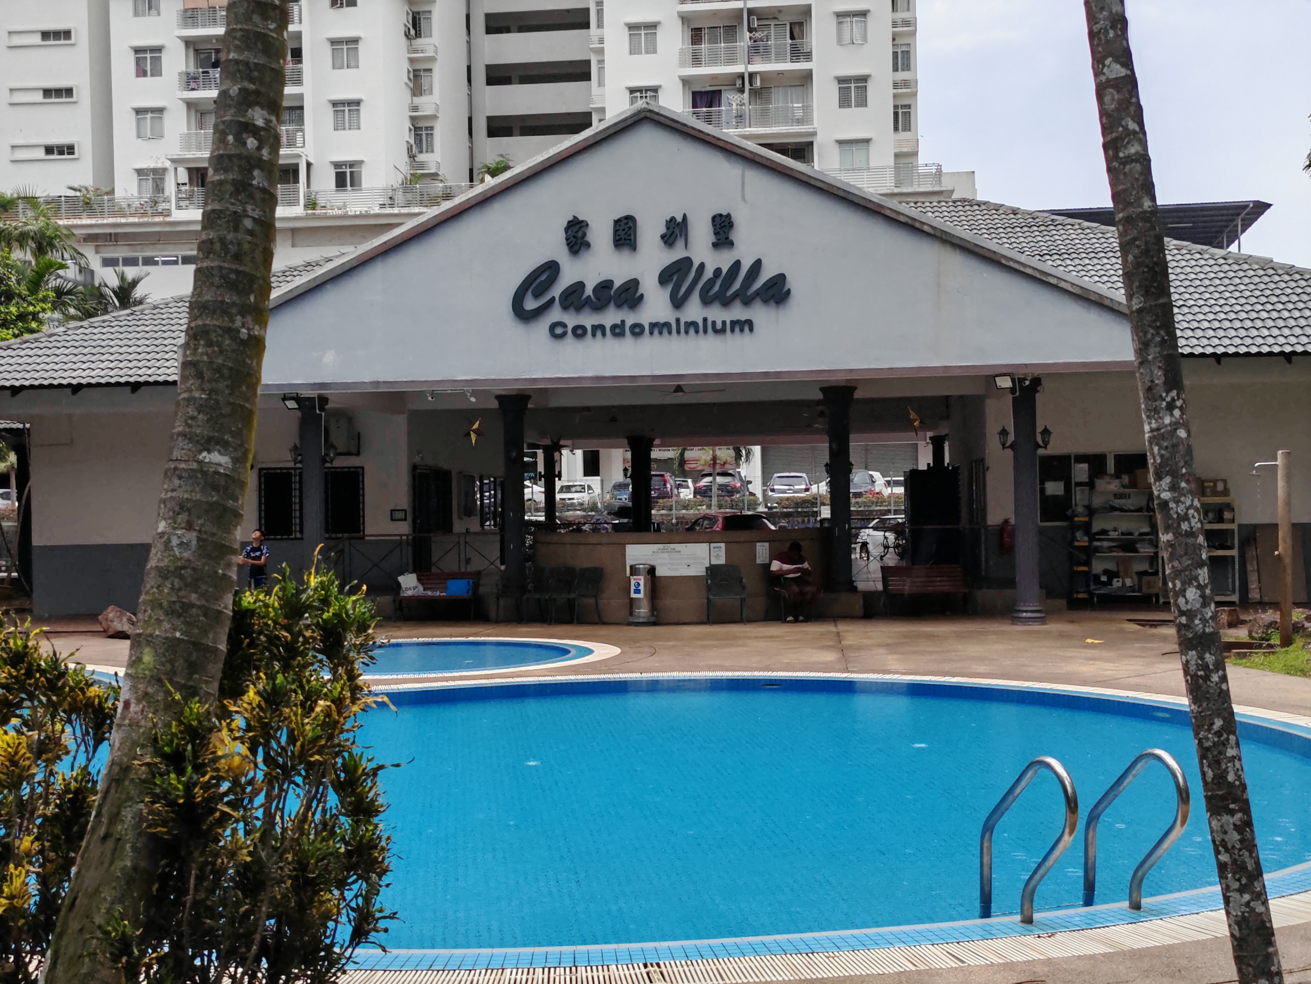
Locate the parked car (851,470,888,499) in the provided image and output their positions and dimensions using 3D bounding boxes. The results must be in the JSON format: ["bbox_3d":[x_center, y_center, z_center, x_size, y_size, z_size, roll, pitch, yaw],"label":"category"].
[{"bbox_3d":[8.498,-0.062,63.076,1.750,1.560,4.200,-1,-1,7],"label":"parked car"}]

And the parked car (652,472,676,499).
[{"bbox_3d":[0.104,0.069,63.225,1.800,1.670,4.500,-1,-1,7],"label":"parked car"}]

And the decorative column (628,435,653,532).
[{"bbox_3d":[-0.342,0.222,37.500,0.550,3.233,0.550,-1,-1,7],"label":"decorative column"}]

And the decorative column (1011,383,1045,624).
[{"bbox_3d":[5.077,0.125,20.600,0.470,3.348,0.470,-1,-1,7],"label":"decorative column"}]

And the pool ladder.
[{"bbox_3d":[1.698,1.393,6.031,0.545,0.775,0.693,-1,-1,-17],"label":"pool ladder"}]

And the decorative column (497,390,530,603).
[{"bbox_3d":[-2.150,0.072,23.250,0.500,3.141,0.500,-1,-1,7],"label":"decorative column"}]

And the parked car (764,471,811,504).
[{"bbox_3d":[5.687,0.007,63.027,1.700,1.550,4.100,-1,-1,7],"label":"parked car"}]

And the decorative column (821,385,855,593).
[{"bbox_3d":[2.772,-0.042,22.750,0.500,3.107,0.500,-1,-1,7],"label":"decorative column"}]

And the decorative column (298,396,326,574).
[{"bbox_3d":[-4.915,0.298,21.750,0.460,3.361,0.460,-1,-1,7],"label":"decorative column"}]

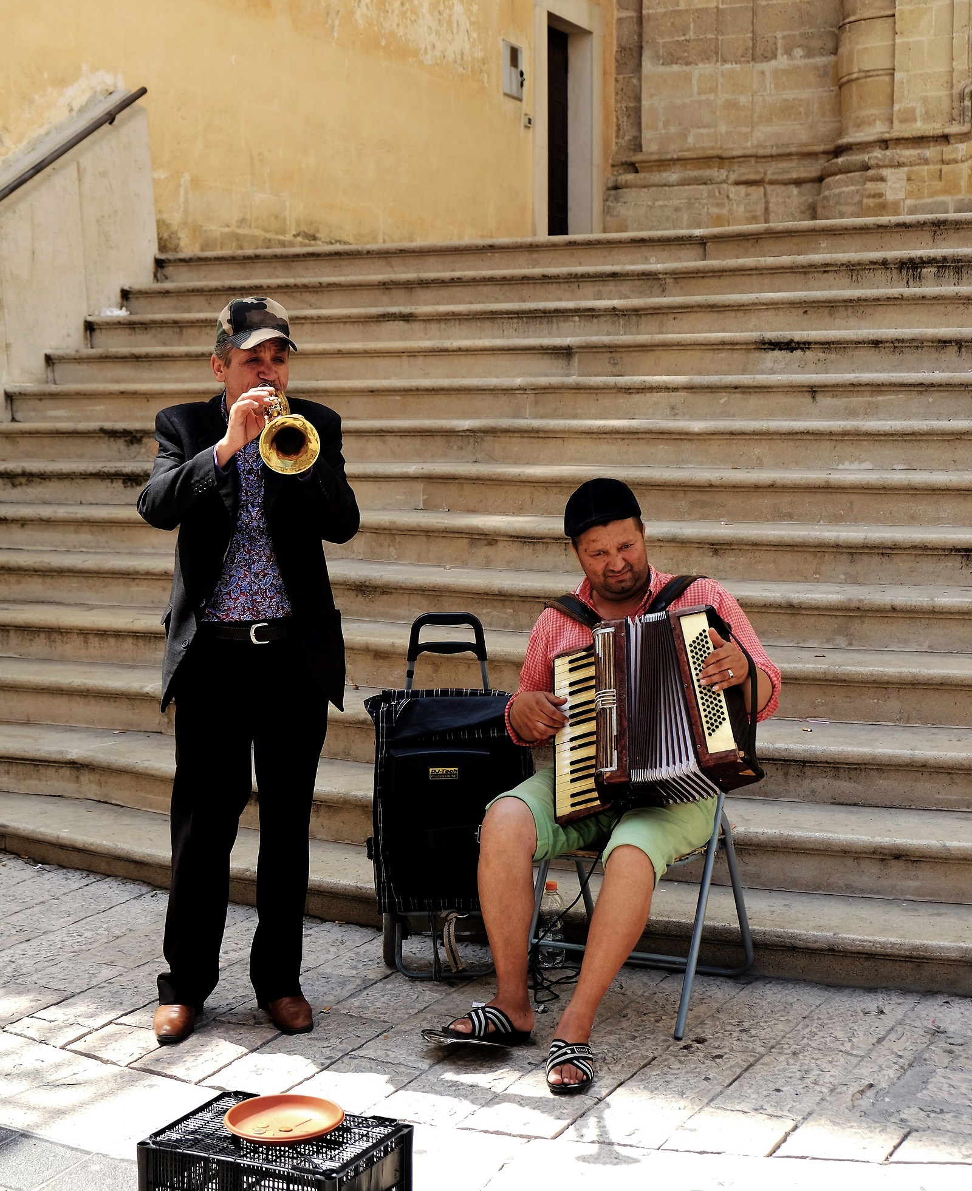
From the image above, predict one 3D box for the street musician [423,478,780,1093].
[{"bbox_3d":[0.276,0.393,4.715,0.780,1.320,0.860,1,5,17],"label":"street musician"}]

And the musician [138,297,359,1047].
[{"bbox_3d":[-0.564,0.181,4.716,0.540,1.750,0.480,-1,5,-9],"label":"musician"}]

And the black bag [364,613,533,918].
[{"bbox_3d":[-0.098,0.460,5.324,0.420,0.800,0.280,0,5,-1],"label":"black bag"}]

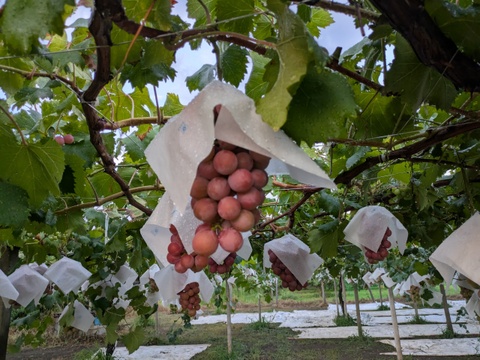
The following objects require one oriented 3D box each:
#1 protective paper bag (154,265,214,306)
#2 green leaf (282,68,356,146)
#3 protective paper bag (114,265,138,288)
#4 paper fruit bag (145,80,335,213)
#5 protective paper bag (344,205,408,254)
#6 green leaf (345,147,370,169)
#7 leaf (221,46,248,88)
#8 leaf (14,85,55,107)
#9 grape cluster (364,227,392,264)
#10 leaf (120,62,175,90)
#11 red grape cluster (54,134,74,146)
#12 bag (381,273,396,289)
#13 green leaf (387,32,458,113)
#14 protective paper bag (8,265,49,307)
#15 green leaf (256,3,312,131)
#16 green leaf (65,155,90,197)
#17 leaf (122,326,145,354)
[{"bbox_3d":[-0.237,0.446,1.480,0.245,0.180,0.210,2,-16,-9],"label":"protective paper bag"},{"bbox_3d":[0.118,-0.110,0.520,0.110,0.110,0.050,-5,-17,14],"label":"green leaf"},{"bbox_3d":[-0.851,0.724,2.600,0.180,0.180,0.150,2,-16,-13],"label":"protective paper bag"},{"bbox_3d":[-0.001,-0.036,0.460,0.240,0.155,0.190,-1,-16,0],"label":"paper fruit bag"},{"bbox_3d":[0.477,0.181,1.220,0.215,0.155,0.190,-7,-17,20],"label":"protective paper bag"},{"bbox_3d":[0.393,-0.075,1.150,0.080,0.070,0.060,-7,-17,19],"label":"green leaf"},{"bbox_3d":[-0.015,-0.314,0.950,0.080,0.115,0.040,-1,-16,-1],"label":"leaf"},{"bbox_3d":[-0.682,-0.280,1.150,0.130,0.080,0.070,5,-17,-21],"label":"leaf"},{"bbox_3d":[0.487,0.227,1.220,0.090,0.130,0.090,-6,-16,15],"label":"grape cluster"},{"bbox_3d":[-0.251,-0.284,0.950,0.150,0.085,0.070,1,-16,-10],"label":"leaf"},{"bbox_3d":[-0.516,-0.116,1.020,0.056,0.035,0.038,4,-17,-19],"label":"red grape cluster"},{"bbox_3d":[1.799,1.218,4.200,0.190,0.190,0.140,-6,-16,16],"label":"bag"},{"bbox_3d":[0.342,-0.205,0.650,0.130,0.125,0.070,-10,-19,30],"label":"green leaf"},{"bbox_3d":[-1.220,0.609,2.000,0.210,0.200,0.180,8,-18,-29],"label":"protective paper bag"},{"bbox_3d":[0.054,-0.138,0.420,0.065,0.140,0.070,-3,-16,8],"label":"green leaf"},{"bbox_3d":[-0.431,-0.012,0.920,0.068,0.112,0.045,4,-16,-18],"label":"green leaf"},{"bbox_3d":[-0.584,0.880,1.900,0.120,0.150,0.060,4,-17,-15],"label":"leaf"}]

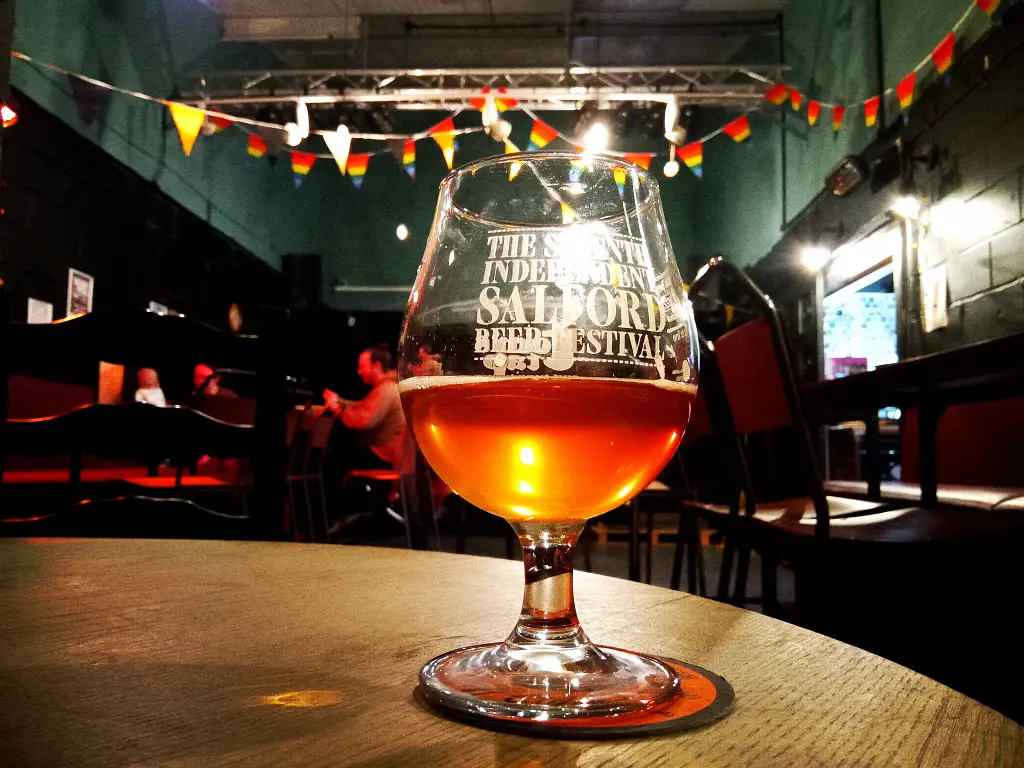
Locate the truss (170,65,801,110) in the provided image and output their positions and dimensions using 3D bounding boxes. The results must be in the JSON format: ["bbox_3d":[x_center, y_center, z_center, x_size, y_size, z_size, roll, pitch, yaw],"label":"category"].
[{"bbox_3d":[-0.225,-2.120,5.941,4.370,0.270,0.290,0,-5,2],"label":"truss"}]

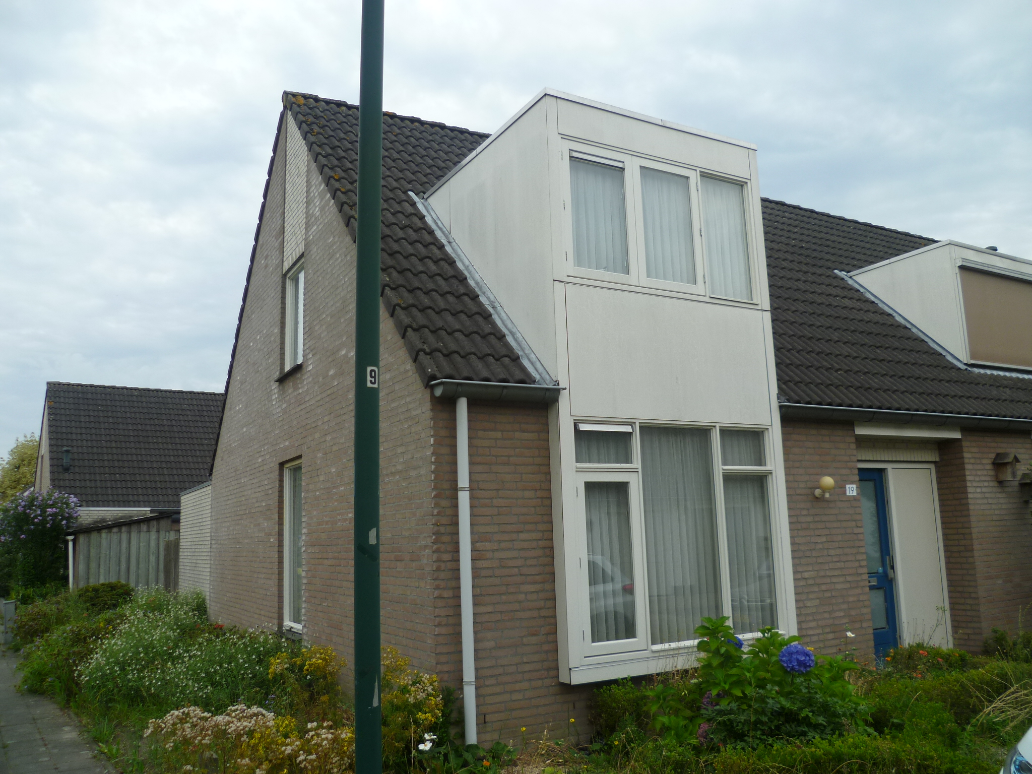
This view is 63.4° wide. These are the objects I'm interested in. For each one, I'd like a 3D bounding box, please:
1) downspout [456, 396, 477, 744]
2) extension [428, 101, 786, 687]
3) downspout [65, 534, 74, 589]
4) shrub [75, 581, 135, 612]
[{"bbox_3d":[-0.354,1.287,5.955,0.080,2.473,0.080,4,-11,-29],"label":"downspout"},{"bbox_3d":[0.765,0.132,8.145,2.405,4.710,2.445,4,-11,-29],"label":"extension"},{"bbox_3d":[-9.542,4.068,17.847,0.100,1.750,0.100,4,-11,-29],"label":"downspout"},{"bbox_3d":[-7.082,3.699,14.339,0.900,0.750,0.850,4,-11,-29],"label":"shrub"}]

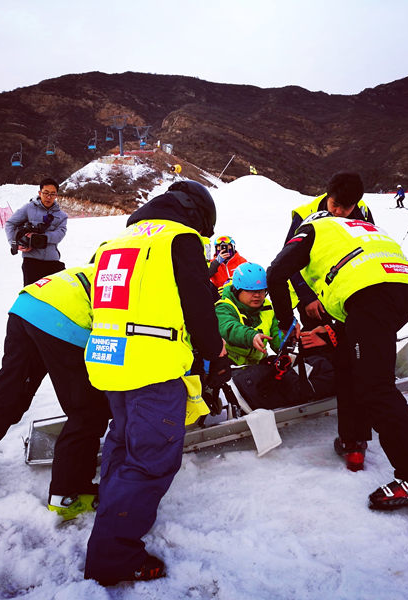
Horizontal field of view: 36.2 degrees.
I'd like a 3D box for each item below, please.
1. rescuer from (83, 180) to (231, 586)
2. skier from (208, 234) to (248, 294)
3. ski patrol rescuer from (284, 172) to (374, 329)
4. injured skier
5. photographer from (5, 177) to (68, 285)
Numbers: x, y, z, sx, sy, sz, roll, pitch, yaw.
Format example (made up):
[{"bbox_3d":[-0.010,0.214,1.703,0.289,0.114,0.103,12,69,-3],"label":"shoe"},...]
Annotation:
[{"bbox_3d":[-0.180,0.290,2.530,0.580,1.600,0.680,-1,-3,41],"label":"rescuer"},{"bbox_3d":[0.250,-0.130,6.300,0.500,1.080,0.500,0,-2,5],"label":"skier"},{"bbox_3d":[0.770,0.000,3.680,0.620,1.400,0.700,0,-2,14],"label":"ski patrol rescuer"},{"bbox_3d":[0.450,0.200,3.580,0.900,0.860,0.660,-1,-2,34],"label":"injured skier"},{"bbox_3d":[-1.530,-0.240,5.700,0.660,1.750,0.520,1,-2,-16],"label":"photographer"}]

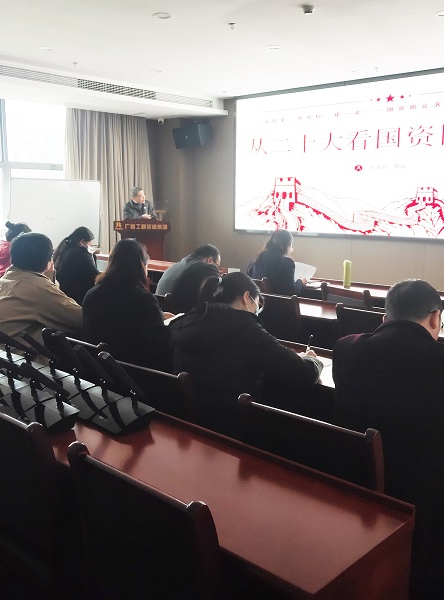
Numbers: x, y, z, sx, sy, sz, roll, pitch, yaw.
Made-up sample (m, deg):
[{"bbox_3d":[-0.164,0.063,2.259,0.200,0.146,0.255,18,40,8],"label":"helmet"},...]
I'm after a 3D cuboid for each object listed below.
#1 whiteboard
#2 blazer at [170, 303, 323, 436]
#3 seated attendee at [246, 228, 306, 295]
[{"bbox_3d":[-2.370,-1.226,8.720,0.050,1.010,1.570,7,12,37],"label":"whiteboard"},{"bbox_3d":[0.079,0.313,2.537,0.580,0.660,0.600,9,13,43],"label":"blazer"},{"bbox_3d":[0.557,-0.009,5.684,0.480,1.280,0.740,9,13,42],"label":"seated attendee"}]

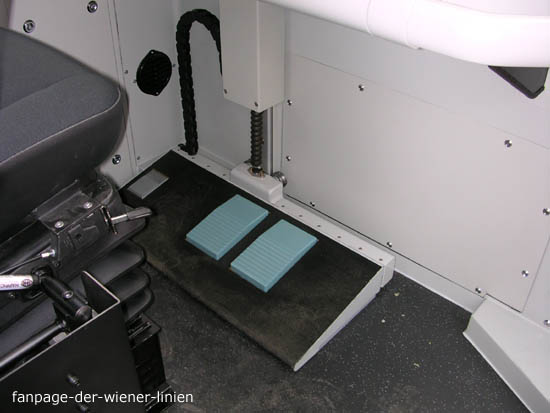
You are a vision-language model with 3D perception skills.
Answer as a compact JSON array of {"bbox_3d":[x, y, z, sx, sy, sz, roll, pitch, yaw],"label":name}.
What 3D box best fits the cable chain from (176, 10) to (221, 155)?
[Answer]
[{"bbox_3d":[-0.181,-0.299,1.561,0.185,0.450,0.034,28,45,31],"label":"cable chain"}]

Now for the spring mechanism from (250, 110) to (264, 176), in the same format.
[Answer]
[{"bbox_3d":[-0.047,-0.172,1.530,0.031,0.215,0.031,1,37,-1],"label":"spring mechanism"}]

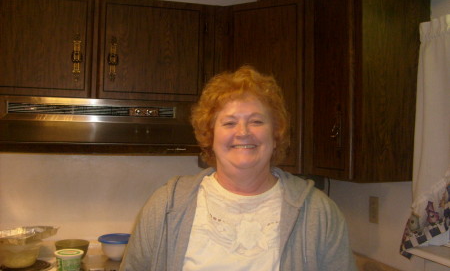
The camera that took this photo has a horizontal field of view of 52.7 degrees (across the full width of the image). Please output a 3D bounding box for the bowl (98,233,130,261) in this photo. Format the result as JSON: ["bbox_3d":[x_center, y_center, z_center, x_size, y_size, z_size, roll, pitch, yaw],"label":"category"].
[{"bbox_3d":[-0.513,0.544,2.180,0.180,0.110,0.180,1,-1,-15],"label":"bowl"}]

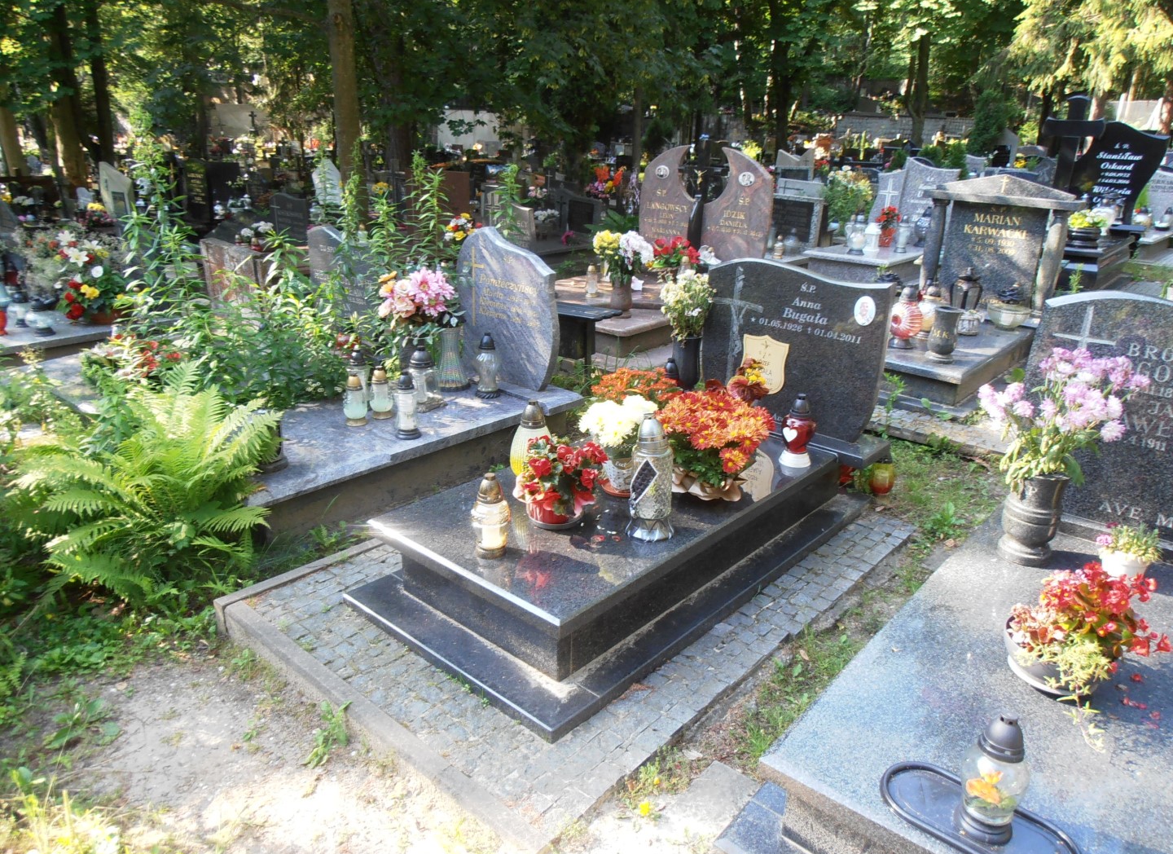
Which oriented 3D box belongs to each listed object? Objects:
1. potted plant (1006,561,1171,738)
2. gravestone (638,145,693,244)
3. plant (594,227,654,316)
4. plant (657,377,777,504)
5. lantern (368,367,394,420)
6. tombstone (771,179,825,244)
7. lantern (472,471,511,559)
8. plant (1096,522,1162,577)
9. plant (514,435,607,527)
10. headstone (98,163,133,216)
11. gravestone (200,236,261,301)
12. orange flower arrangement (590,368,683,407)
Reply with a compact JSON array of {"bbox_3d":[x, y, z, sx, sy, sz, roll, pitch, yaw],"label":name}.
[{"bbox_3d":[1.236,0.486,2.005,0.360,0.250,0.330,13,24,32],"label":"potted plant"},{"bbox_3d":[0.739,-1.892,7.004,0.598,1.015,0.121,18,26,38],"label":"gravestone"},{"bbox_3d":[0.268,-1.091,5.853,0.442,0.596,0.384,2,21,2],"label":"plant"},{"bbox_3d":[0.455,0.043,2.876,0.400,0.340,0.380,1,20,0],"label":"plant"},{"bbox_3d":[-0.937,-0.159,3.717,0.110,0.230,0.110,1,20,0],"label":"lantern"},{"bbox_3d":[2.085,-2.136,8.088,0.615,0.636,0.100,17,26,39],"label":"tombstone"},{"bbox_3d":[-0.293,0.269,2.471,0.113,0.264,0.113,-3,20,-7],"label":"lantern"},{"bbox_3d":[1.672,0.386,2.503,0.170,0.145,0.165,18,25,38],"label":"plant"},{"bbox_3d":[-0.087,0.174,2.712,0.295,0.275,0.270,-1,20,-2],"label":"plant"},{"bbox_3d":[-5.619,-2.823,9.830,0.639,0.712,0.091,14,24,31],"label":"headstone"},{"bbox_3d":[-2.461,-1.057,5.736,0.757,0.476,0.111,18,26,38],"label":"gravestone"},{"bbox_3d":[0.202,-0.078,3.332,0.370,0.250,0.340,1,20,0],"label":"orange flower arrangement"}]

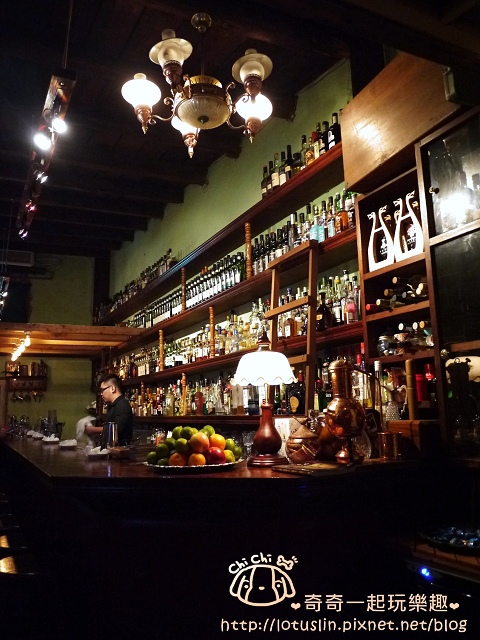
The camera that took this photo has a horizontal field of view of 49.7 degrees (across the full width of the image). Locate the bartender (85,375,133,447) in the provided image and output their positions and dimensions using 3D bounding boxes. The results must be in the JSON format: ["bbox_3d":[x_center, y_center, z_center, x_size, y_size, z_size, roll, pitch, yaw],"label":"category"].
[{"bbox_3d":[-1.141,1.320,4.561,0.420,1.680,0.500,2,-11,-20],"label":"bartender"}]

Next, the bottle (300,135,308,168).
[{"bbox_3d":[0.411,-1.025,3.238,0.076,0.279,0.076,3,-11,-27],"label":"bottle"}]

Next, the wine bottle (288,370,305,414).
[{"bbox_3d":[0.369,0.464,3.319,0.085,0.287,0.100,4,-11,-27],"label":"wine bottle"}]

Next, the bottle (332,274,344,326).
[{"bbox_3d":[0.543,-0.095,2.831,0.076,0.307,0.076,3,-11,-27],"label":"bottle"}]

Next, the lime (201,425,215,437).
[{"bbox_3d":[-0.129,0.466,2.170,0.052,0.050,0.052,3,-11,-27],"label":"lime"}]

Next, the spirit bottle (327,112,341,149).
[{"bbox_3d":[0.555,-1.067,2.981,0.080,0.266,0.080,3,-11,-27],"label":"spirit bottle"}]

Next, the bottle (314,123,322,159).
[{"bbox_3d":[0.481,-1.049,3.123,0.074,0.283,0.074,3,-11,-27],"label":"bottle"}]

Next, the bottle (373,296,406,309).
[{"bbox_3d":[0.835,-0.072,2.706,0.300,0.077,0.077,7,-13,-26],"label":"bottle"}]

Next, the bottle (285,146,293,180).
[{"bbox_3d":[0.370,-1.143,3.798,0.068,0.303,0.068,-2,-9,0],"label":"bottle"}]

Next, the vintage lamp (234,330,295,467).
[{"bbox_3d":[0.108,0.302,2.090,0.245,0.517,0.245,-2,-9,0],"label":"vintage lamp"}]

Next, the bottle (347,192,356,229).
[{"bbox_3d":[0.621,-0.571,2.796,0.072,0.237,0.072,3,-11,-27],"label":"bottle"}]

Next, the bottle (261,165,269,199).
[{"bbox_3d":[0.208,-1.087,4.110,0.068,0.307,0.068,-2,-9,0],"label":"bottle"}]

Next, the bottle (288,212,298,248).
[{"bbox_3d":[0.390,-0.594,3.680,0.068,0.340,0.068,2,-11,-27],"label":"bottle"}]

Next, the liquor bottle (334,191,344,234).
[{"bbox_3d":[0.560,-0.575,2.895,0.074,0.281,0.074,3,-11,-27],"label":"liquor bottle"}]

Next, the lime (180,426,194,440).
[{"bbox_3d":[-0.196,0.432,1.970,0.056,0.055,0.056,2,-11,-27],"label":"lime"}]

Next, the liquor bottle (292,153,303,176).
[{"bbox_3d":[0.372,-0.971,3.308,0.080,0.199,0.080,-2,-10,0],"label":"liquor bottle"}]

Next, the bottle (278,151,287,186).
[{"bbox_3d":[0.306,-1.029,3.583,0.075,0.291,0.075,-1,-10,0],"label":"bottle"}]

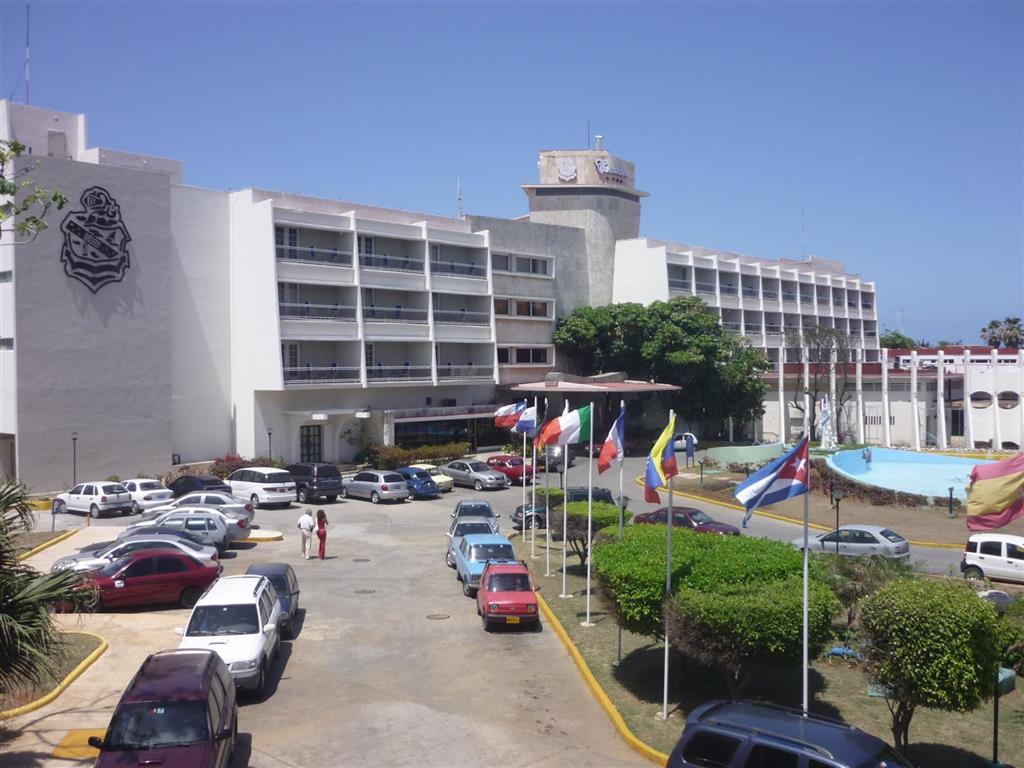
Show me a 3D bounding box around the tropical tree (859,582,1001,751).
[{"bbox_3d":[7.435,5.029,17.477,2.420,2.900,2.350,0,2,0],"label":"tropical tree"}]

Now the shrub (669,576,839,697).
[{"bbox_3d":[4.541,5.029,18.366,3.150,2.200,3.000,0,2,0],"label":"shrub"}]

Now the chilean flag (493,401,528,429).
[{"bbox_3d":[0.000,1.169,37.400,1.350,1.000,0.300,0,2,0],"label":"chilean flag"}]

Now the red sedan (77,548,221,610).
[{"bbox_3d":[-10.334,5.278,26.878,4.400,1.410,1.710,0,2,-13],"label":"red sedan"}]

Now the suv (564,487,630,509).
[{"bbox_3d":[2.425,5.408,42.590,4.700,1.730,1.770,0,2,0],"label":"suv"}]

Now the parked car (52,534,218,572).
[{"bbox_3d":[-11.361,5.260,29.379,4.650,1.450,1.780,0,2,-11],"label":"parked car"}]

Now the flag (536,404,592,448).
[{"bbox_3d":[1.342,1.086,24.946,1.420,1.120,0.350,0,2,0],"label":"flag"}]

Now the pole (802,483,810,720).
[{"bbox_3d":[4.888,3.046,16.203,0.070,5.750,0.070,0,2,0],"label":"pole"}]

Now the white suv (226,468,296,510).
[{"bbox_3d":[-12.200,4.957,47.078,1.790,1.750,4.700,-1,2,-40],"label":"white suv"}]

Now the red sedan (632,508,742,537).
[{"bbox_3d":[6.539,5.379,37.099,4.380,1.400,1.670,1,2,35],"label":"red sedan"}]

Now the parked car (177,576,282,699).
[{"bbox_3d":[-6.450,5.725,22.490,1.820,1.750,4.550,0,2,-9],"label":"parked car"}]

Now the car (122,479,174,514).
[{"bbox_3d":[-17.100,5.019,44.478,4.150,1.390,1.650,1,2,39],"label":"car"}]

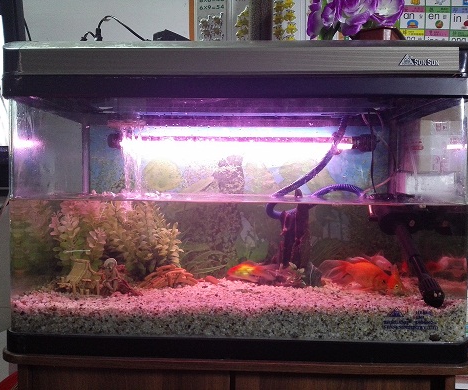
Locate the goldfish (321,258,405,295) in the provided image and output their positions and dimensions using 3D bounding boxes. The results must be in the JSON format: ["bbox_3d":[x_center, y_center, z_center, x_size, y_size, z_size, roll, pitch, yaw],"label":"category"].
[{"bbox_3d":[0.212,0.136,0.700,0.137,0.055,0.050,9,5,18],"label":"goldfish"}]

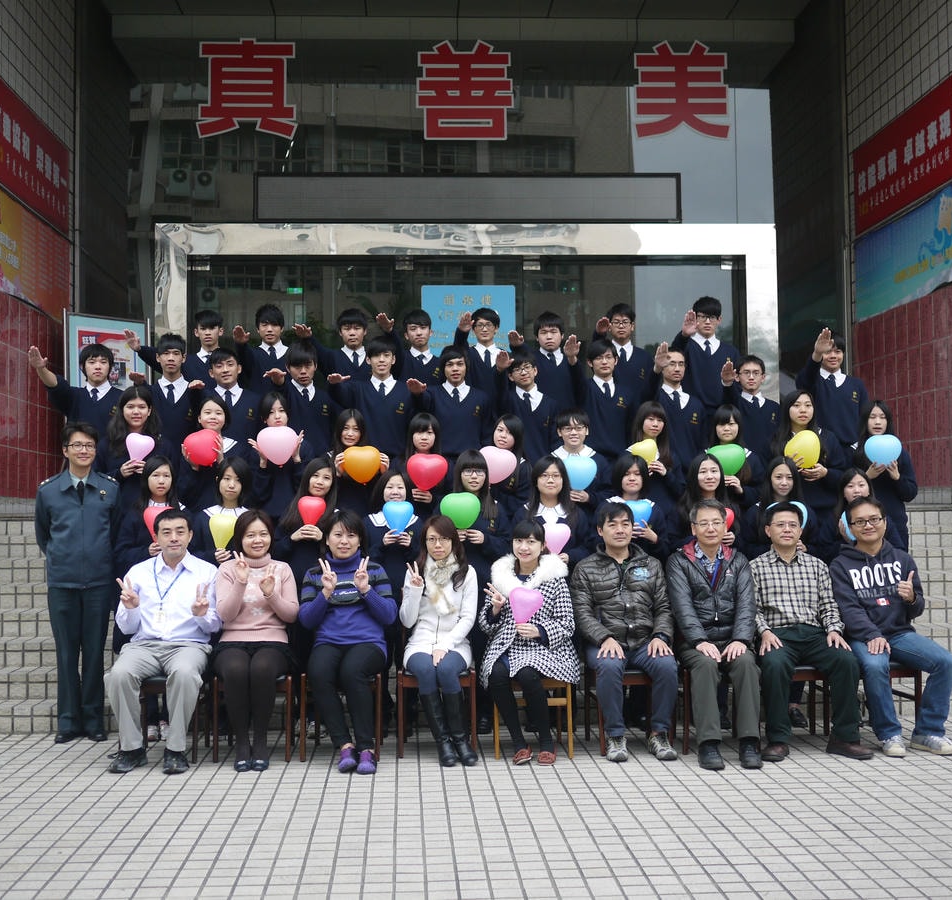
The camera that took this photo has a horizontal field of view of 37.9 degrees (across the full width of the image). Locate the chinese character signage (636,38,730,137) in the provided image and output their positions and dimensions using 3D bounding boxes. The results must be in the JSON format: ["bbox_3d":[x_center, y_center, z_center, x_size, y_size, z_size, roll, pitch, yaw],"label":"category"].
[{"bbox_3d":[2.037,-3.554,13.675,0.946,0.981,0.050,-1,-2,-3],"label":"chinese character signage"}]

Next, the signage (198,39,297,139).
[{"bbox_3d":[-2.243,-3.550,13.615,0.955,0.992,0.080,0,-2,-3],"label":"signage"}]

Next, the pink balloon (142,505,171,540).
[{"bbox_3d":[-1.726,0.403,7.550,0.178,0.201,0.130,0,-2,-3],"label":"pink balloon"}]

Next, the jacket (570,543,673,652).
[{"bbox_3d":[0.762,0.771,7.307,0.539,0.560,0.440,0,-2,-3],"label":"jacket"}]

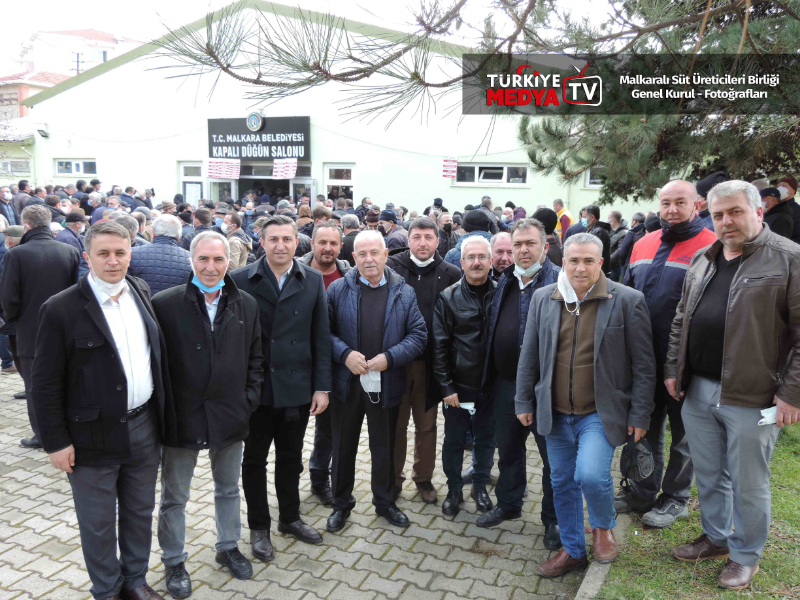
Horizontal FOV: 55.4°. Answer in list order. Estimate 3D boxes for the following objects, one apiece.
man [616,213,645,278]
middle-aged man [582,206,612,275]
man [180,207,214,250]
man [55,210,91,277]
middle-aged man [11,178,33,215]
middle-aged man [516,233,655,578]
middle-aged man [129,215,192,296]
[{"bbox_3d":[3.184,-0.340,10.443,0.330,1.720,0.520,9,13,40],"label":"man"},{"bbox_3d":[1.939,-0.059,7.487,0.360,1.740,0.520,3,10,11],"label":"middle-aged man"},{"bbox_3d":[-2.030,-0.102,7.801,0.530,1.680,0.330,-2,10,-17],"label":"man"},{"bbox_3d":[-3.531,-0.103,8.342,0.340,1.710,0.520,-3,10,-21],"label":"man"},{"bbox_3d":[-5.756,-0.944,11.629,0.530,1.740,0.340,8,11,33],"label":"middle-aged man"},{"bbox_3d":[0.918,0.526,3.815,0.640,1.714,0.420,5,10,21],"label":"middle-aged man"},{"bbox_3d":[-1.583,0.283,5.125,0.570,1.710,0.360,2,10,3],"label":"middle-aged man"}]

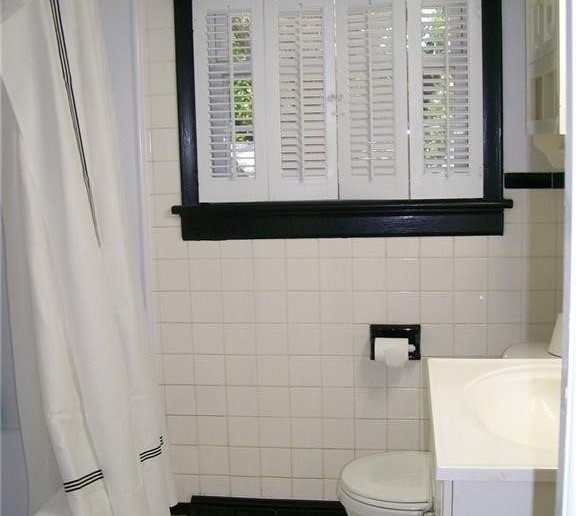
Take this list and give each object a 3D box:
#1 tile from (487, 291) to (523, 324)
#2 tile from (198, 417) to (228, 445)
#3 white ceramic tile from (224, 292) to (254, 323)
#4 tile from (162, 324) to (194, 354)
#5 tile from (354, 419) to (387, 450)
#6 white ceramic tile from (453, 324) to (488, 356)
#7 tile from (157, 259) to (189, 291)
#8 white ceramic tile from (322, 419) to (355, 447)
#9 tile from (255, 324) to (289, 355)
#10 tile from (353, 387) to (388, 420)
[{"bbox_3d":[0.705,0.160,2.580,0.108,0.108,0.010,0,9,8],"label":"tile"},{"bbox_3d":[-0.261,0.600,2.781,0.108,0.108,0.010,-1,8,8],"label":"tile"},{"bbox_3d":[-0.163,0.166,2.696,0.108,0.108,0.010,0,9,8],"label":"white ceramic tile"},{"bbox_3d":[-0.377,0.276,2.742,0.108,0.108,0.010,0,9,8],"label":"tile"},{"bbox_3d":[0.283,0.596,2.704,0.108,0.108,0.010,0,9,8],"label":"tile"},{"bbox_3d":[0.595,0.267,2.597,0.108,0.108,0.009,0,8,8],"label":"white ceramic tile"},{"bbox_3d":[-0.386,0.059,2.728,0.108,0.108,0.009,-1,7,8],"label":"tile"},{"bbox_3d":[0.174,0.597,2.719,0.108,0.108,0.010,0,9,8],"label":"white ceramic tile"},{"bbox_3d":[-0.053,0.272,2.704,0.108,0.108,0.010,-1,8,8],"label":"tile"},{"bbox_3d":[0.279,0.487,2.690,0.108,0.108,0.010,-1,8,8],"label":"tile"}]

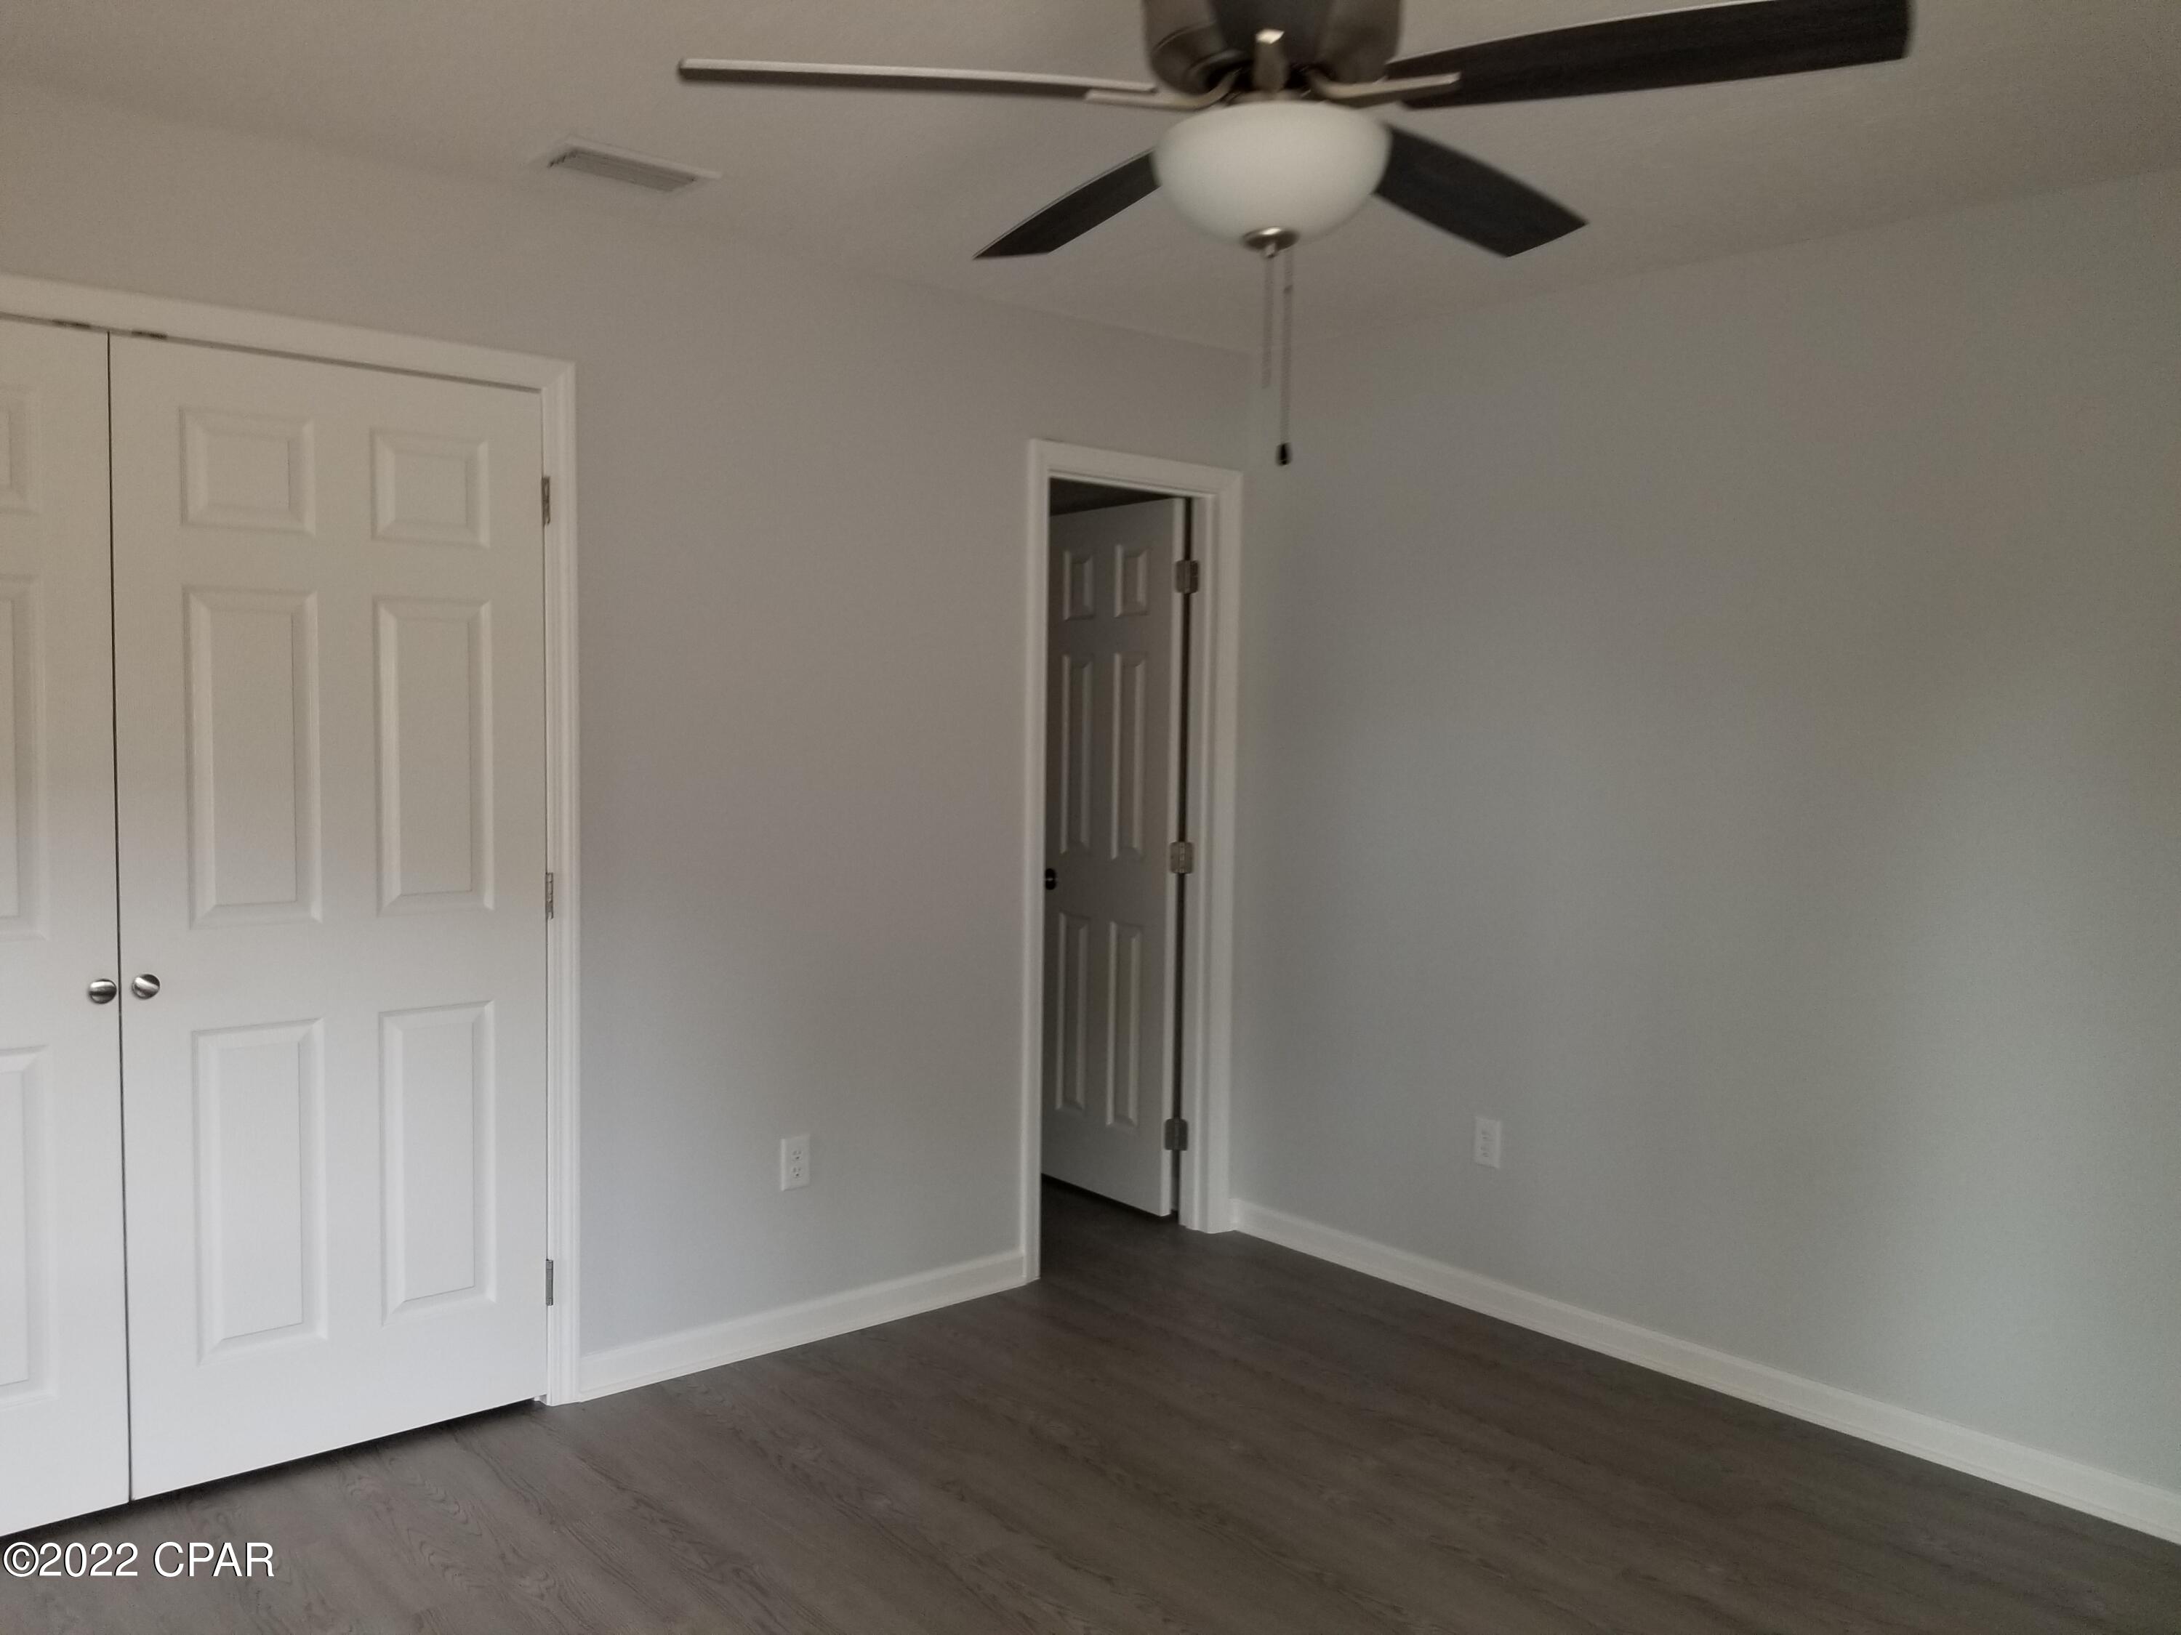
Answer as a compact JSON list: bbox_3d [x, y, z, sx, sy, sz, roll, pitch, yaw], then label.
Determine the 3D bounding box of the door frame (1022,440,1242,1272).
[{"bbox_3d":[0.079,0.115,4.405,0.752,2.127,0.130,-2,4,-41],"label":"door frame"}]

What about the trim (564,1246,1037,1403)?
[{"bbox_3d":[-0.620,1.159,3.792,1.164,0.092,0.018,-2,4,-41],"label":"trim"}]

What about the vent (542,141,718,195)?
[{"bbox_3d":[-0.864,-1.197,3.046,0.303,0.020,0.195,-2,4,-41],"label":"vent"}]

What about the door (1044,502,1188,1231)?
[{"bbox_3d":[0.041,0.115,4.871,0.038,2.033,0.610,-2,4,-41],"label":"door"}]

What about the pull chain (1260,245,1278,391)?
[{"bbox_3d":[0.208,-0.587,1.929,0.010,0.166,0.010,-2,4,-41],"label":"pull chain"}]

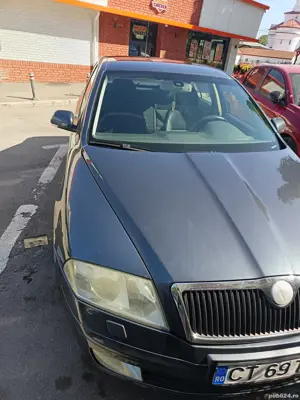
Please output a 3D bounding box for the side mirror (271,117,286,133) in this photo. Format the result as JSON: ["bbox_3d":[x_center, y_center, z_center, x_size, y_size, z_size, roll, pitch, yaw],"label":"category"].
[{"bbox_3d":[1.112,-0.658,2.467,0.200,0.150,0.115,-1,28,-11],"label":"side mirror"}]

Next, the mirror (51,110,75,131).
[{"bbox_3d":[-0.652,-0.605,2.110,0.200,0.150,0.115,-1,28,-11],"label":"mirror"}]

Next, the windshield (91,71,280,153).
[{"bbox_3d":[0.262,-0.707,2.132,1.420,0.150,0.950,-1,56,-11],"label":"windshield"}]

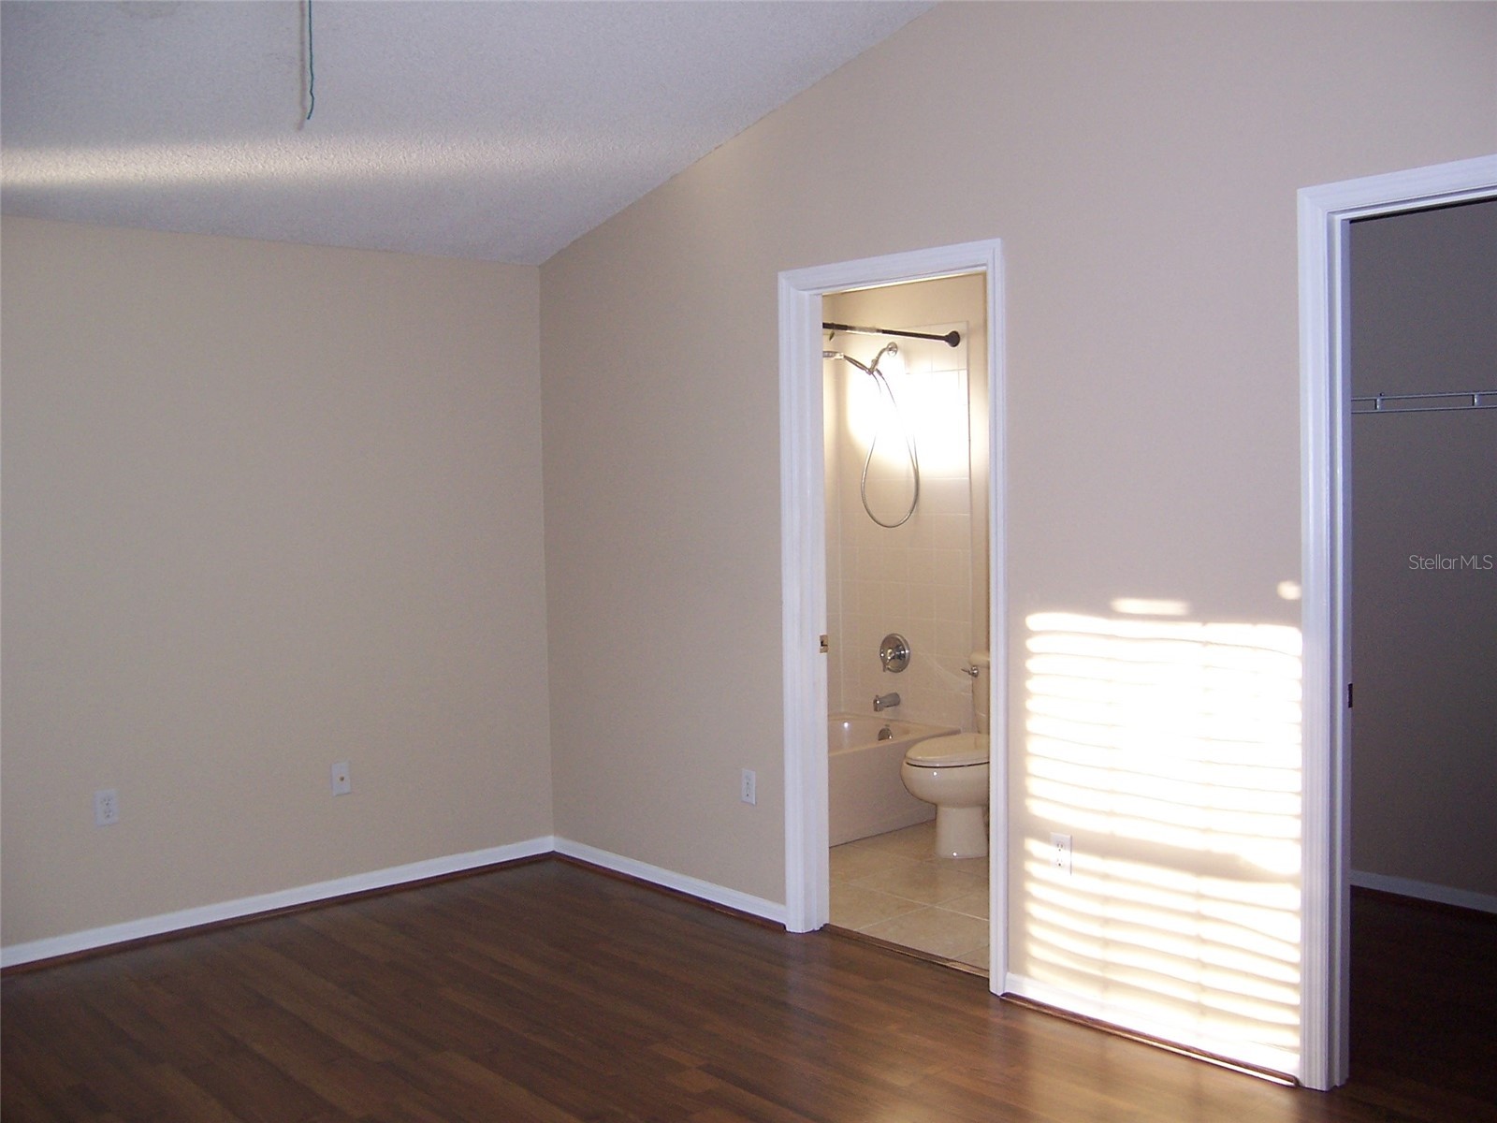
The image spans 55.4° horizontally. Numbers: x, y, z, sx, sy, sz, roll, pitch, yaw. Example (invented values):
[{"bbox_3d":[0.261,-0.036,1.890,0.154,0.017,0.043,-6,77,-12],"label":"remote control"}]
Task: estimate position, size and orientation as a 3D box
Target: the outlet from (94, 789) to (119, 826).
[{"bbox_3d":[-2.040,0.781,4.537,0.070,0.115,0.008,-3,4,-41],"label":"outlet"}]

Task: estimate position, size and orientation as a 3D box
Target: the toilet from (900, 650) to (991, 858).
[{"bbox_3d":[0.944,0.763,5.645,0.740,0.750,0.460,-3,4,-41],"label":"toilet"}]

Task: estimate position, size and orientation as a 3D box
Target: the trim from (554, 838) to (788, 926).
[{"bbox_3d":[-0.329,1.141,5.152,0.015,0.070,1.365,-3,4,-41],"label":"trim"}]

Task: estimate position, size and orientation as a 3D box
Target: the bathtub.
[{"bbox_3d":[0.118,0.952,6.037,1.520,0.365,0.750,-3,4,-41],"label":"bathtub"}]

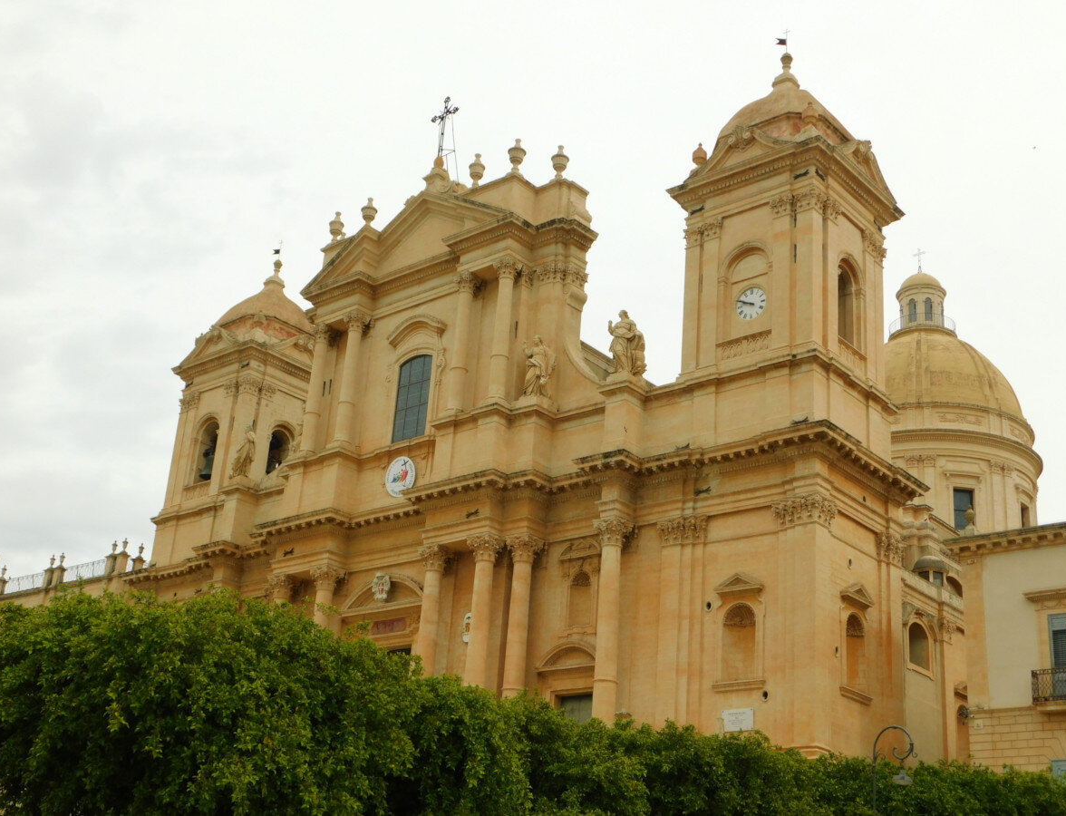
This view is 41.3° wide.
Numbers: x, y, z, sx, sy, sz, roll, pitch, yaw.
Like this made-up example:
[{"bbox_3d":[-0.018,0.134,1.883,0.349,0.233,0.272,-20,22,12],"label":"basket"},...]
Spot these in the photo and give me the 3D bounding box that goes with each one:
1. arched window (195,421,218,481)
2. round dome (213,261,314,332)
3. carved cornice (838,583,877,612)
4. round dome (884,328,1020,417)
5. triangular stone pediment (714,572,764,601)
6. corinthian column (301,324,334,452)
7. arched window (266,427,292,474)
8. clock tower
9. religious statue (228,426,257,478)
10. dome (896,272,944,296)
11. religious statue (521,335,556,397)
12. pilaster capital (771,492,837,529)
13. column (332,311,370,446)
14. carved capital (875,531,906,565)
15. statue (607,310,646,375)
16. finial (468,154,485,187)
[{"bbox_3d":[-16.808,2.283,73.531,1.600,3.350,0.500,-15,-29,38],"label":"arched window"},{"bbox_3d":[-13.912,-5.352,75.296,4.736,5.775,4.736,4,-23,2],"label":"round dome"},{"bbox_3d":[12.165,6.944,52.758,0.522,0.935,2.262,-15,-29,38],"label":"carved cornice"},{"bbox_3d":[27.629,-1.108,100.337,14.399,7.815,14.399,4,-23,2],"label":"round dome"},{"bbox_3d":[6.896,5.788,46.602,1.887,0.616,0.366,-14,-29,38],"label":"triangular stone pediment"},{"bbox_3d":[-9.782,-0.689,63.375,0.866,6.814,0.866,-14,-29,38],"label":"corinthian column"},{"bbox_3d":[-14.508,2.903,80.443,0.522,3.654,1.653,-15,-29,38],"label":"arched window"},{"bbox_3d":[9.560,-6.011,53.762,6.584,18.056,6.295,-14,-29,38],"label":"clock tower"},{"bbox_3d":[-14.208,2.136,69.825,1.050,2.650,0.800,-15,-29,38],"label":"religious statue"},{"bbox_3d":[28.273,-8.895,103.556,3.542,2.156,3.542,-14,-29,38],"label":"dome"},{"bbox_3d":[0.210,-1.905,63.098,1.305,3.067,0.957,-15,-29,38],"label":"religious statue"},{"bbox_3d":[10.114,4.010,52.521,2.001,1.022,1.479,-15,-29,38],"label":"pilaster capital"},{"bbox_3d":[-9.021,-1.325,69.766,0.848,7.308,0.848,-15,-29,38],"label":"column"},{"bbox_3d":[12.909,5.105,51.396,0.450,1.100,2.000,-15,-29,38],"label":"carved capital"},{"bbox_3d":[3.511,-2.460,52.891,1.424,2.656,1.116,-14,-29,38],"label":"statue"},{"bbox_3d":[-2.538,-10.711,63.905,0.770,1.880,0.770,4,-23,2],"label":"finial"}]

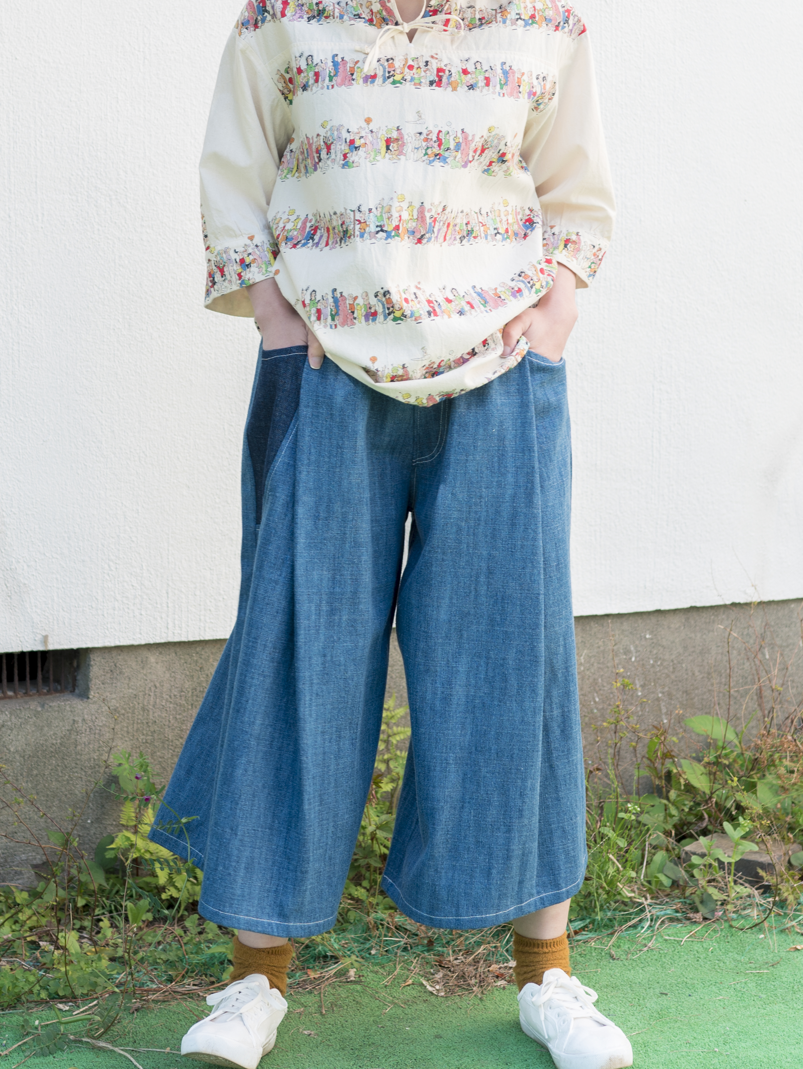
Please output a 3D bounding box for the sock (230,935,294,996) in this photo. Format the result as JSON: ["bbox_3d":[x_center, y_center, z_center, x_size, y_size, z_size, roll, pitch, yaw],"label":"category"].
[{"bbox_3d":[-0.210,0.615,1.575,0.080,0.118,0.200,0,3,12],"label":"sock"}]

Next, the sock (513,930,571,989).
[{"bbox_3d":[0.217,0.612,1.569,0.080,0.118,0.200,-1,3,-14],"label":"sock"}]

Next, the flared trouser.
[{"bbox_3d":[-0.056,0.097,1.538,0.585,0.780,0.360,0,3,0],"label":"flared trouser"}]

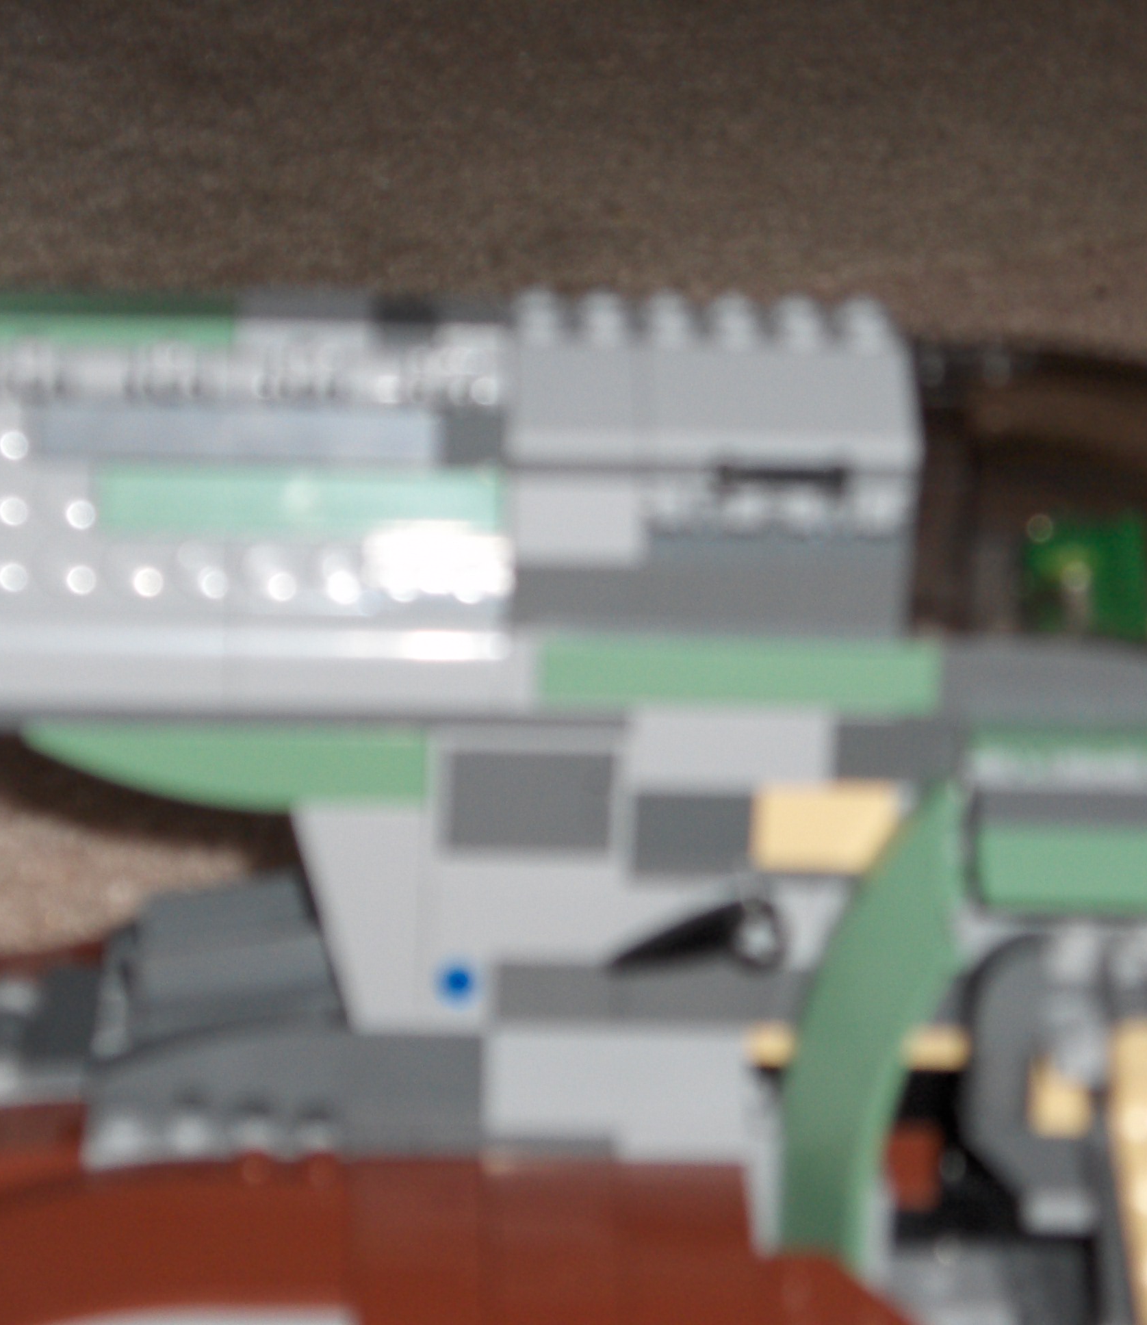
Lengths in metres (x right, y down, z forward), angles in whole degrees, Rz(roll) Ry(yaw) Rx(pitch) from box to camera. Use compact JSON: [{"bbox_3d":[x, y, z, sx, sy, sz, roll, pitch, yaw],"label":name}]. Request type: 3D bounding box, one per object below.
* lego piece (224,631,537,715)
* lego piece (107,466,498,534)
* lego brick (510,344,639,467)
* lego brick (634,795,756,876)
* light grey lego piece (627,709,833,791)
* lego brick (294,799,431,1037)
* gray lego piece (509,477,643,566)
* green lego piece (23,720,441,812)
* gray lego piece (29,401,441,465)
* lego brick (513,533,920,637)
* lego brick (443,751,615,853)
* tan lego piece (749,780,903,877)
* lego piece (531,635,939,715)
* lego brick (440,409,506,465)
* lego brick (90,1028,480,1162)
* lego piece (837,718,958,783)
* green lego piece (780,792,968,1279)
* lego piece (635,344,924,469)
[{"bbox_3d":[-0.023,0.001,0.451,0.036,0.010,0.008,1,4,0],"label":"lego piece"},{"bbox_3d":[-0.033,-0.018,0.449,0.048,0.008,0.003,1,3,0],"label":"lego piece"},{"bbox_3d":[0.000,-0.032,0.450,0.016,0.010,0.022,1,21,0],"label":"lego brick"},{"bbox_3d":[0.014,0.020,0.462,0.016,0.010,0.009,1,21,0],"label":"lego brick"},{"bbox_3d":[0.019,0.010,0.450,0.024,0.010,0.008,1,5,0],"label":"light grey lego piece"},{"bbox_3d":[-0.026,0.030,0.465,0.016,0.029,0.009,1,21,0],"label":"lego brick"},{"bbox_3d":[0.000,-0.017,0.457,0.016,0.010,0.008,1,4,0],"label":"gray lego piece"},{"bbox_3d":[-0.041,0.012,0.455,0.048,0.010,0.009,1,5,0],"label":"green lego piece"},{"bbox_3d":[-0.040,-0.027,0.449,0.048,0.008,0.003,1,3,0],"label":"gray lego piece"},{"bbox_3d":[0.017,-0.009,0.459,0.048,0.010,0.009,1,21,0],"label":"lego brick"},{"bbox_3d":[-0.005,0.016,0.461,0.020,0.012,0.009,1,21,0],"label":"lego brick"},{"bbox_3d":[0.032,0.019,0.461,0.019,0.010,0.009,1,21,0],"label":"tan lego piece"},{"bbox_3d":[0.020,0.000,0.454,0.048,0.010,0.009,1,21,0],"label":"lego piece"},{"bbox_3d":[-0.012,-0.027,0.450,0.008,0.008,0.004,1,7,0],"label":"lego brick"},{"bbox_3d":[-0.035,0.051,0.456,0.048,0.016,0.010,1,7,0],"label":"lego brick"},{"bbox_3d":[0.039,0.008,0.458,0.016,0.010,0.009,1,21,0],"label":"lego piece"},{"bbox_3d":[0.034,0.041,0.436,0.021,0.056,0.016,1,5,0],"label":"green lego piece"},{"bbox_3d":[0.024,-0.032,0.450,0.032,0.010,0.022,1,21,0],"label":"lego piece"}]

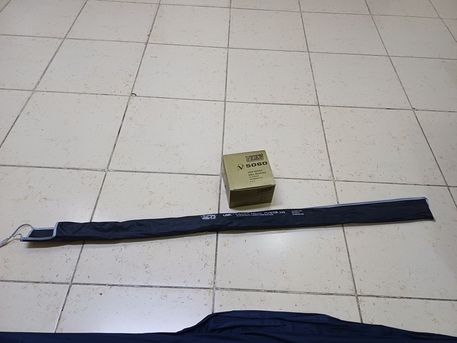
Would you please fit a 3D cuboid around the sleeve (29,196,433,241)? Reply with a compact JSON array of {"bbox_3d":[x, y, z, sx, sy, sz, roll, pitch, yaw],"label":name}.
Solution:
[{"bbox_3d":[0.030,0.153,1.038,1.268,0.030,0.083,-3,53,-5],"label":"sleeve"}]

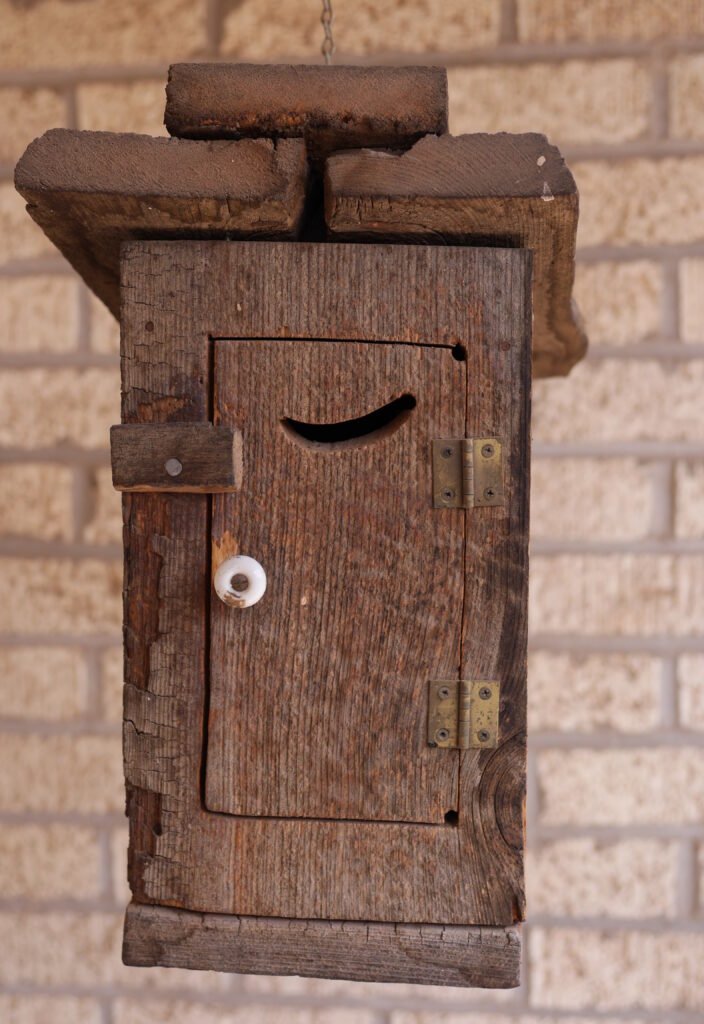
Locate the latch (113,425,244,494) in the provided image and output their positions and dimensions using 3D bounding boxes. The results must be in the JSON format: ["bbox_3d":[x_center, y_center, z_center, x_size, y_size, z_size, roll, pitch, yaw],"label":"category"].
[{"bbox_3d":[-0.065,-0.020,0.550,0.045,0.025,0.016,1,8,6],"label":"latch"}]

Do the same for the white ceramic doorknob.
[{"bbox_3d":[-0.042,0.026,0.554,0.020,0.020,0.016,1,8,6],"label":"white ceramic doorknob"}]

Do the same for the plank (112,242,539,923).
[{"bbox_3d":[-0.009,0.028,0.570,0.152,0.257,0.022,1,8,6],"label":"plank"}]

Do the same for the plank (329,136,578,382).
[{"bbox_3d":[0.049,-0.099,0.617,0.090,0.022,0.219,0,-11,7],"label":"plank"}]

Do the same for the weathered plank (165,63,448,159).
[{"bbox_3d":[-0.005,-0.123,0.618,0.098,0.024,0.215,2,-11,6],"label":"weathered plank"}]

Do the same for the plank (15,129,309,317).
[{"bbox_3d":[-0.055,-0.101,0.622,0.102,0.022,0.218,3,-11,6],"label":"plank"}]

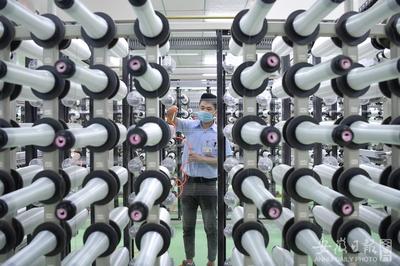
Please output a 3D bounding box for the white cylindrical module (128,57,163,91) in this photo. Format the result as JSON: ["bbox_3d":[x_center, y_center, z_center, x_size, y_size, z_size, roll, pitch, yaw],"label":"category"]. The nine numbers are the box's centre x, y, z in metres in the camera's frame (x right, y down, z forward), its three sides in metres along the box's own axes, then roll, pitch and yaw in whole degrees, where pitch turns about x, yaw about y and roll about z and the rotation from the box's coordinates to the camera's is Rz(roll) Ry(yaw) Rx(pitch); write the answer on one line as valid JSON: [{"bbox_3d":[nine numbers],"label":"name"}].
[{"bbox_3d":[-0.238,-0.255,1.151,0.112,0.112,0.377,0,2,-1],"label":"white cylindrical module"}]

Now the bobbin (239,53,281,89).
[{"bbox_3d":[0.264,-0.266,1.151,0.112,0.112,0.377,0,2,0],"label":"bobbin"}]

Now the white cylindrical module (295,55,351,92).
[{"bbox_3d":[0.532,-0.260,1.151,0.112,0.112,0.377,0,2,1],"label":"white cylindrical module"}]

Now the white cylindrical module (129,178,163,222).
[{"bbox_3d":[-0.235,0.291,1.151,0.112,0.112,0.377,0,2,-1],"label":"white cylindrical module"}]

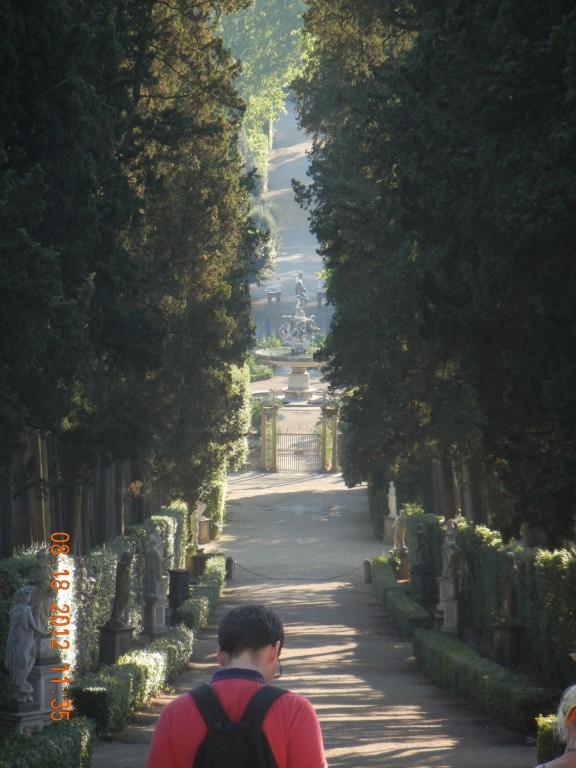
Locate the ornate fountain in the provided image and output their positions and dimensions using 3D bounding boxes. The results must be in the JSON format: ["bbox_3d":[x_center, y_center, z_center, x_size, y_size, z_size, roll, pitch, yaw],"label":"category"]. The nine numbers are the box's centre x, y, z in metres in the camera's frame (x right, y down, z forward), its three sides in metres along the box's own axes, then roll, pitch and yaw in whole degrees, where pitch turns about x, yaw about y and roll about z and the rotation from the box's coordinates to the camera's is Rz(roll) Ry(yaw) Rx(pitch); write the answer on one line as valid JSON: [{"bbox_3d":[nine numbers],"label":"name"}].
[{"bbox_3d":[0.903,-3.560,445.000,6.900,9.700,6.900,0,5,0],"label":"ornate fountain"}]

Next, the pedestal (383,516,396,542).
[{"bbox_3d":[5.404,7.634,305.000,0.650,1.300,0.650,2,6,20],"label":"pedestal"}]

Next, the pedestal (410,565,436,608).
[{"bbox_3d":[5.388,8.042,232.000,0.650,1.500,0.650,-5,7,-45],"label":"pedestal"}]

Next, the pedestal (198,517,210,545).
[{"bbox_3d":[-4.381,7.713,305.000,0.600,1.350,0.600,-2,6,-20],"label":"pedestal"}]

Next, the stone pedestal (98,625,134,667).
[{"bbox_3d":[-4.249,6.602,144.000,0.630,1.150,0.630,5,7,45],"label":"stone pedestal"}]

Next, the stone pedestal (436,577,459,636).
[{"bbox_3d":[5.307,7.295,191.000,0.620,1.850,0.620,3,6,28],"label":"stone pedestal"}]

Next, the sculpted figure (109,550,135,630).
[{"bbox_3d":[-4.137,5.091,144.000,0.480,1.900,0.520,4,7,40],"label":"sculpted figure"}]

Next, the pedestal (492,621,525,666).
[{"bbox_3d":[5.450,6.552,144.000,0.620,1.150,0.620,3,6,33],"label":"pedestal"}]

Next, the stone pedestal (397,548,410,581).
[{"bbox_3d":[5.305,8.337,267.000,0.580,1.400,0.580,2,6,25],"label":"stone pedestal"}]

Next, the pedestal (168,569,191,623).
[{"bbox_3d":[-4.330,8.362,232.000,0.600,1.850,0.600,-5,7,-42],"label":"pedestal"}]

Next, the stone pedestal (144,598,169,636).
[{"bbox_3d":[-4.321,7.656,191.000,0.580,1.150,0.580,-3,6,-33],"label":"stone pedestal"}]

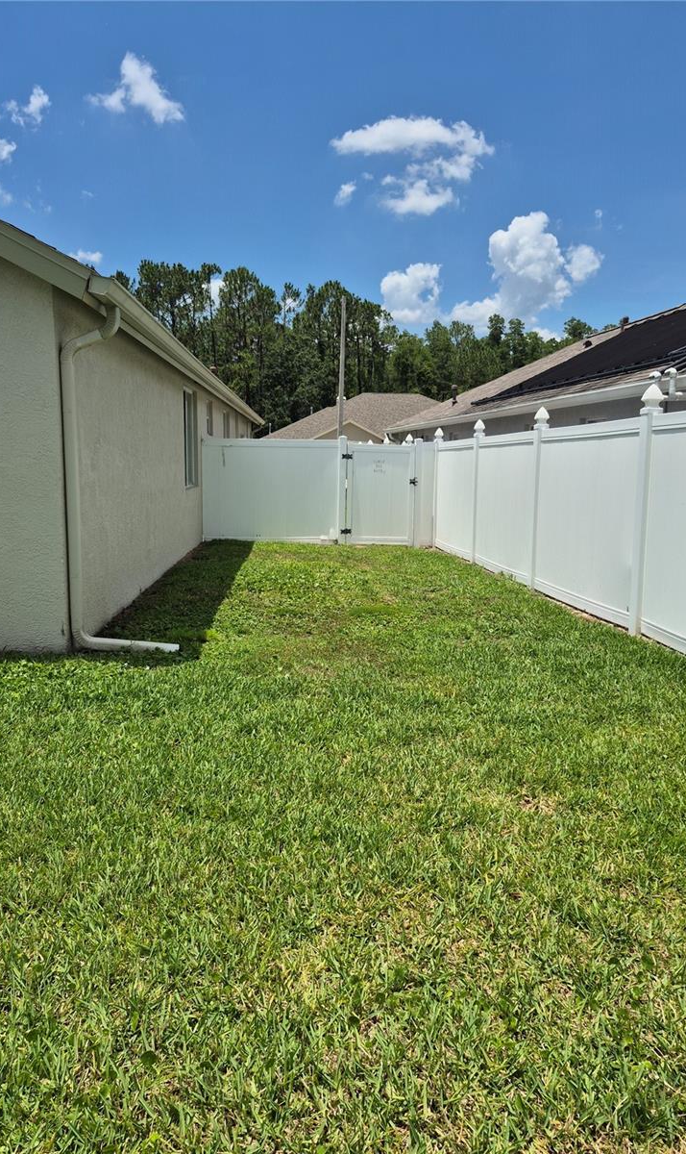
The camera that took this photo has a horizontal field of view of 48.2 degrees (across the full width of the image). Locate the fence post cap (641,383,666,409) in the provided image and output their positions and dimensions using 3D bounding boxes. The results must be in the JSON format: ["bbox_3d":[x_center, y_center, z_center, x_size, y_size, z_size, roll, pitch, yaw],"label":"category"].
[{"bbox_3d":[2.573,-1.480,6.357,0.135,0.225,0.135,0,8,-7],"label":"fence post cap"}]

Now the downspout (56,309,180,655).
[{"bbox_3d":[-1.610,-0.685,5.660,0.790,2.540,0.115,0,8,-3],"label":"downspout"}]

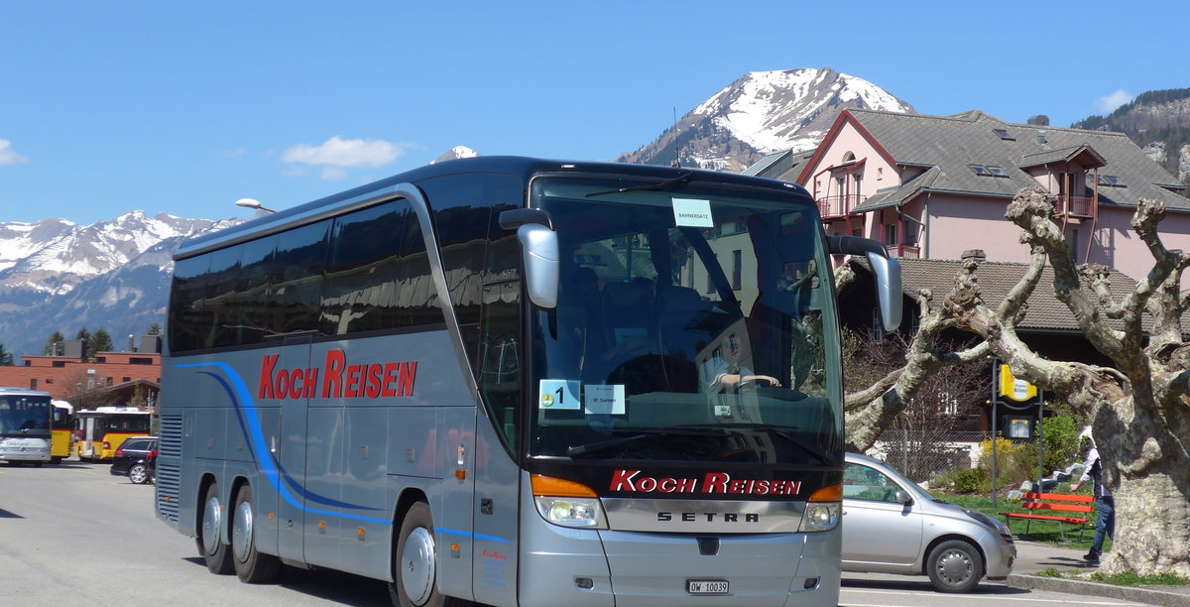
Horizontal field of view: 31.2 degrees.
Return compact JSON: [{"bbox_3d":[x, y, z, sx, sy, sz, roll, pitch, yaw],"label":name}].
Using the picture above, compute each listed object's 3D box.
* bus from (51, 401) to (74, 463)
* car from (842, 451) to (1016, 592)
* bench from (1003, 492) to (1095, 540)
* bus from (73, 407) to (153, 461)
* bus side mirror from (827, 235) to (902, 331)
[{"bbox_3d":[-29.535,6.737,112.133,2.550,3.200,12.000,3,-4,-22],"label":"bus"},{"bbox_3d":[3.135,2.483,24.835,3.720,1.540,1.660,1,-4,16],"label":"car"},{"bbox_3d":[7.841,3.727,37.000,0.580,0.780,1.820,4,-4,-30],"label":"bench"},{"bbox_3d":[-26.059,7.023,114.704,2.500,2.950,10.000,3,-4,-22],"label":"bus"},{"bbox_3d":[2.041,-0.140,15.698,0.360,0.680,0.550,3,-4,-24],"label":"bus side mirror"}]

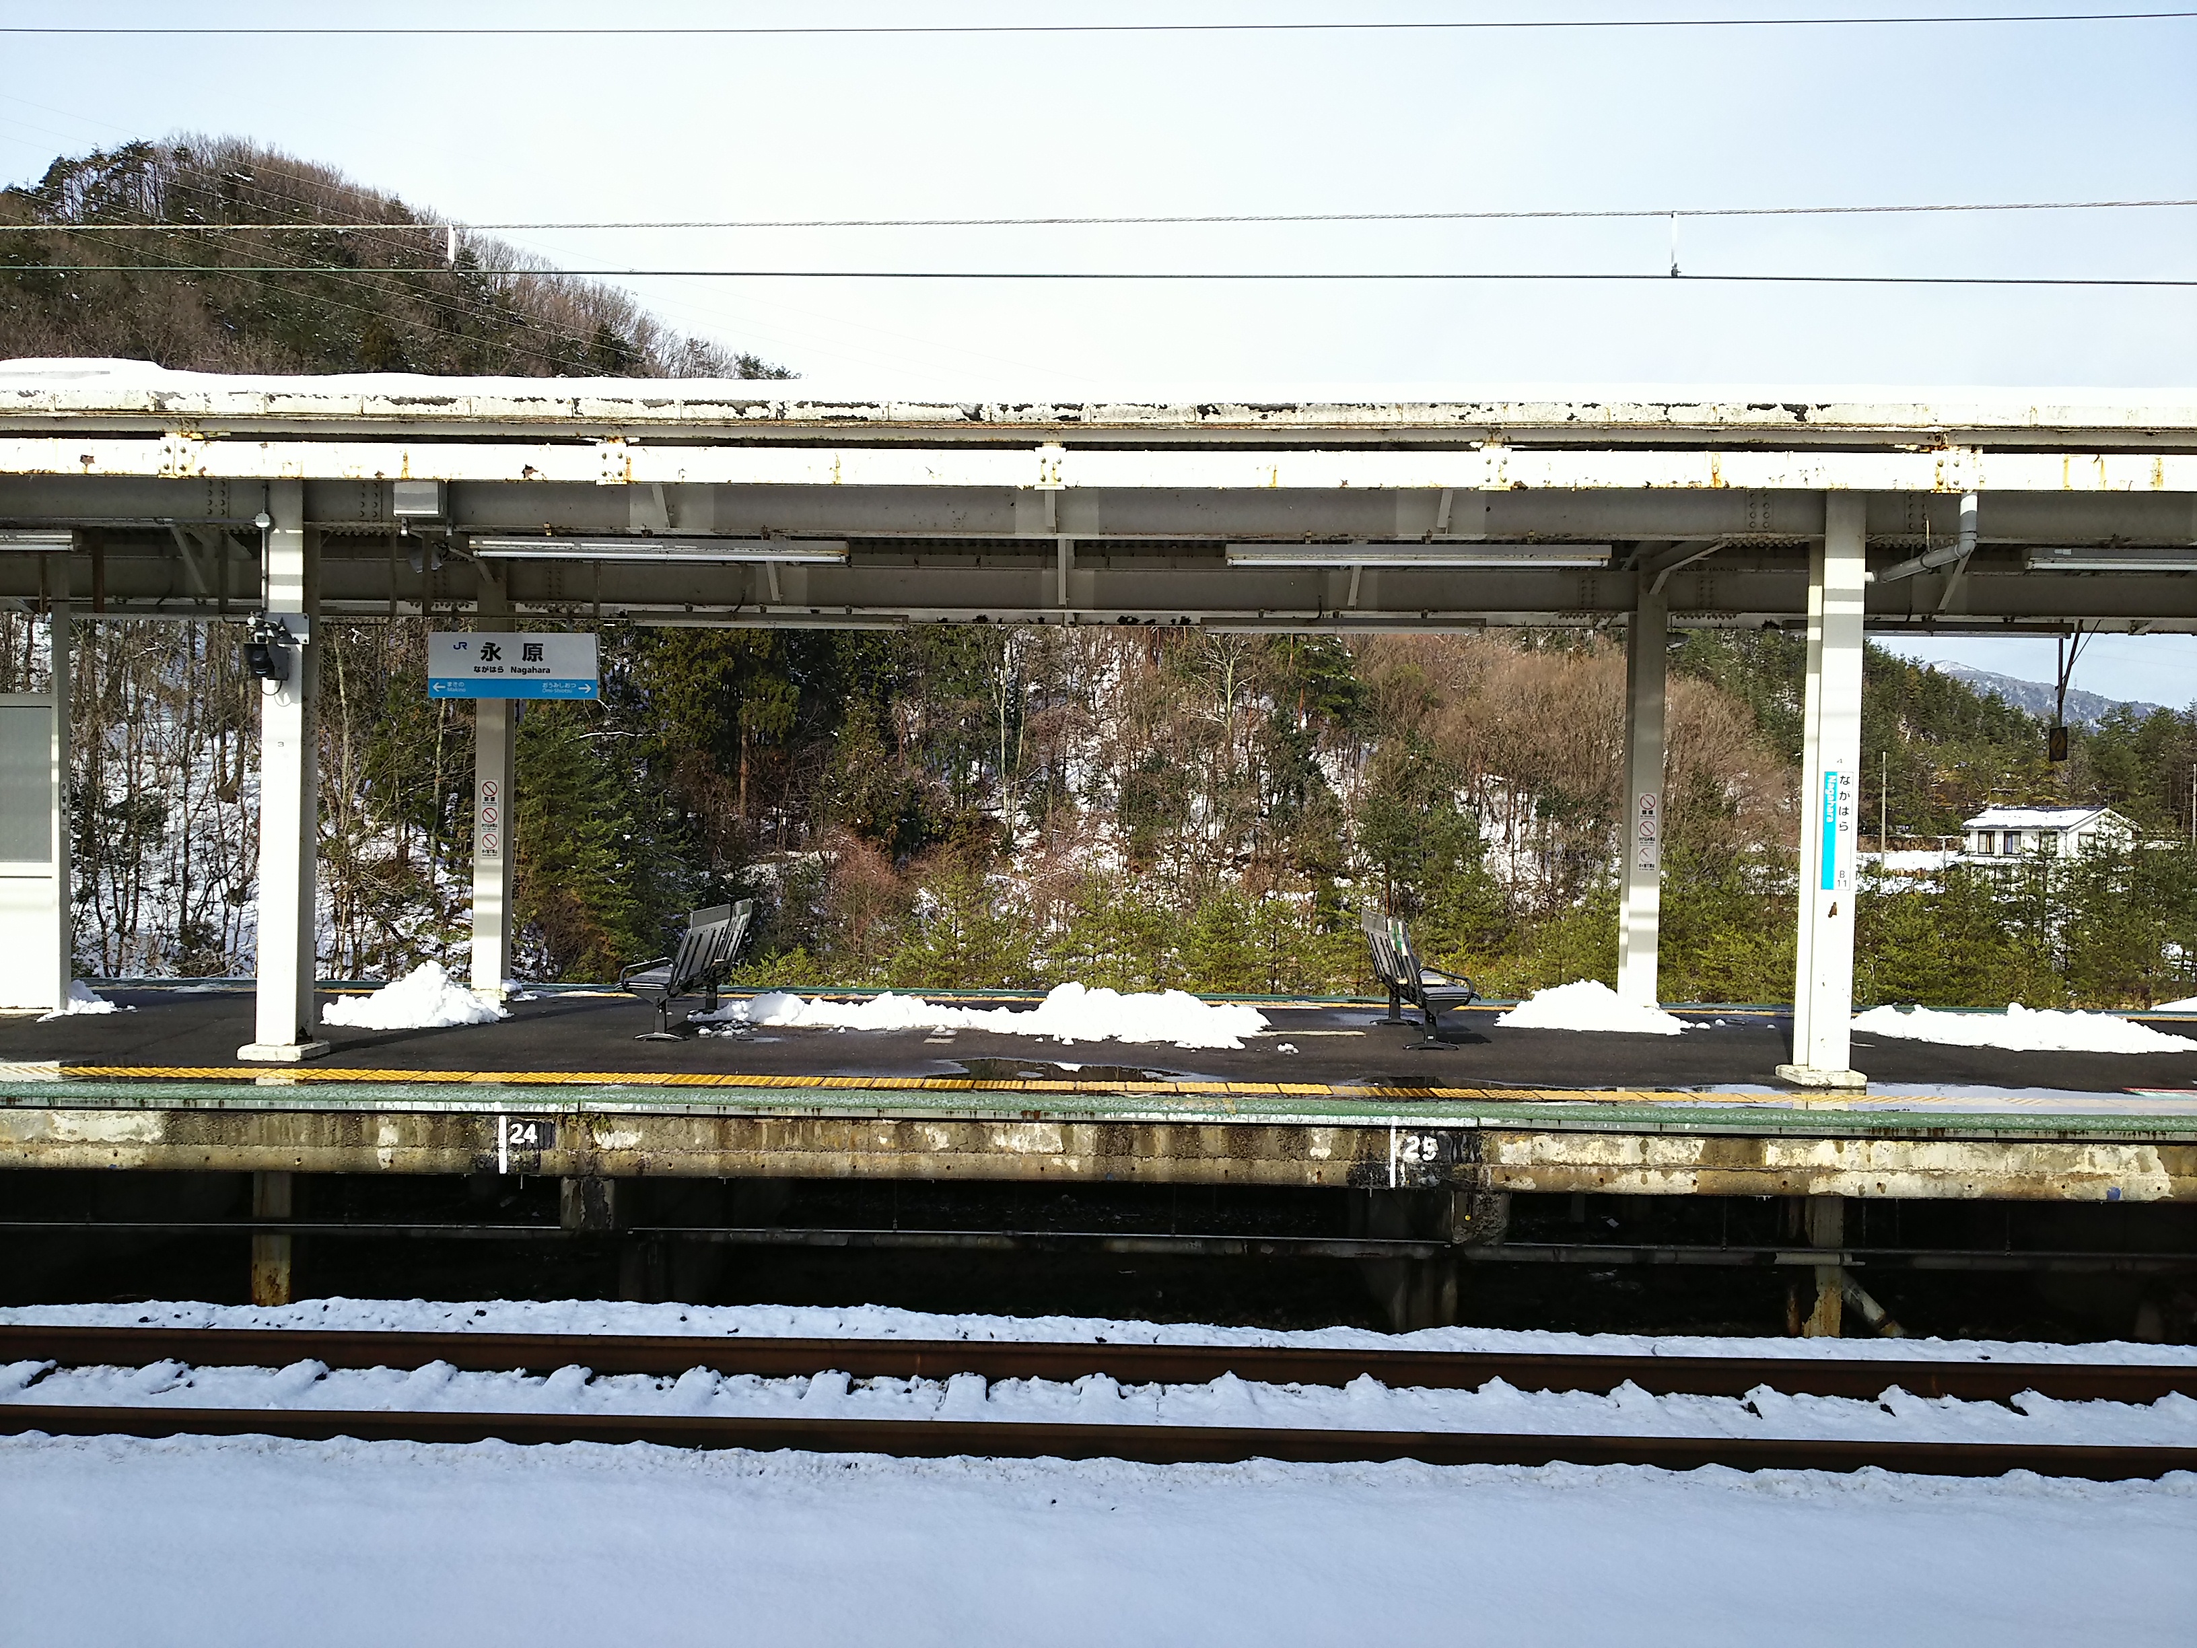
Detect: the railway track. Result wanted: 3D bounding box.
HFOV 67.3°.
[{"bbox_3d":[0.000,2.780,7.970,11.000,0.180,1.280,1,0,1],"label":"railway track"}]

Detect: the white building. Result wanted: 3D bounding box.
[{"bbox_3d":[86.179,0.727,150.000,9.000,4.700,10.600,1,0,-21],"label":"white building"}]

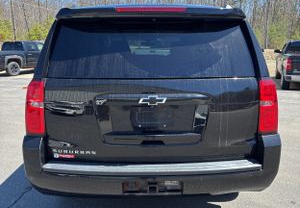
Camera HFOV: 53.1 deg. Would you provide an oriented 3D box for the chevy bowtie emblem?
[{"bbox_3d":[0.021,-0.017,2.219,0.208,0.080,0.025,0,11,0],"label":"chevy bowtie emblem"}]

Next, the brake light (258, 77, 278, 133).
[{"bbox_3d":[0.910,0.009,2.341,0.170,0.420,0.210,0,11,0],"label":"brake light"}]

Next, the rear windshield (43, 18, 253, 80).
[{"bbox_3d":[0.012,-0.447,2.302,1.560,0.530,0.100,0,-11,0],"label":"rear windshield"}]

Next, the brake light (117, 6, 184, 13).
[{"bbox_3d":[0.012,-0.686,2.192,0.510,0.038,0.040,0,11,0],"label":"brake light"}]

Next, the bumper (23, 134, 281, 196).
[{"bbox_3d":[0.017,0.421,2.366,1.960,0.440,0.450,0,11,0],"label":"bumper"}]

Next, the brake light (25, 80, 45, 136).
[{"bbox_3d":[-0.880,0.009,2.341,0.170,0.420,0.210,0,11,0],"label":"brake light"}]

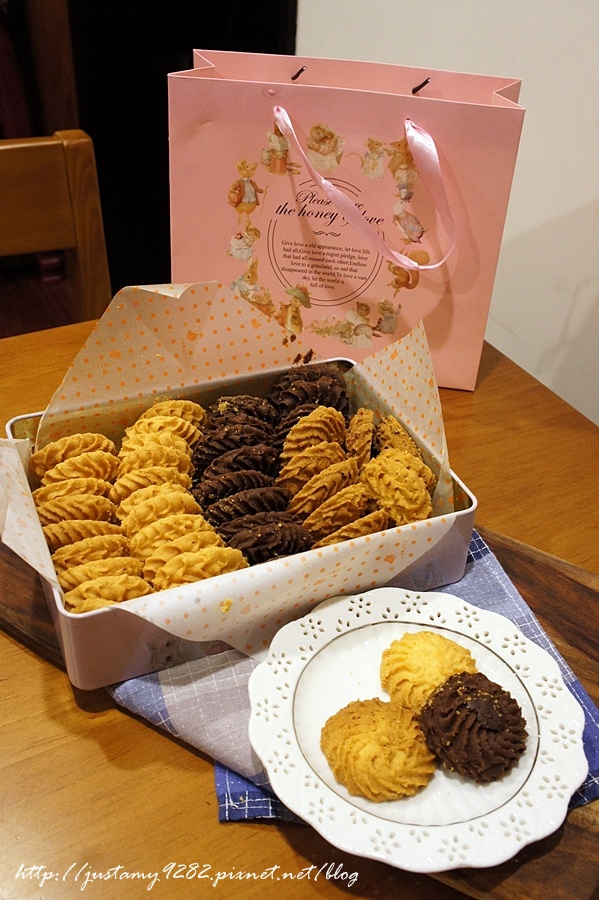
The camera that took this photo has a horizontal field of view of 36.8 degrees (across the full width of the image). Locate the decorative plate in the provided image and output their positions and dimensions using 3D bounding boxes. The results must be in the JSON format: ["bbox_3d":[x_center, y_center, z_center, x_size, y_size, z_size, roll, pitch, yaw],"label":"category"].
[{"bbox_3d":[0.065,0.155,0.512,0.188,0.023,0.188,2,37,-1],"label":"decorative plate"}]

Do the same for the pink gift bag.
[{"bbox_3d":[0.034,-0.201,0.804,0.284,0.254,0.086,8,37,6],"label":"pink gift bag"}]

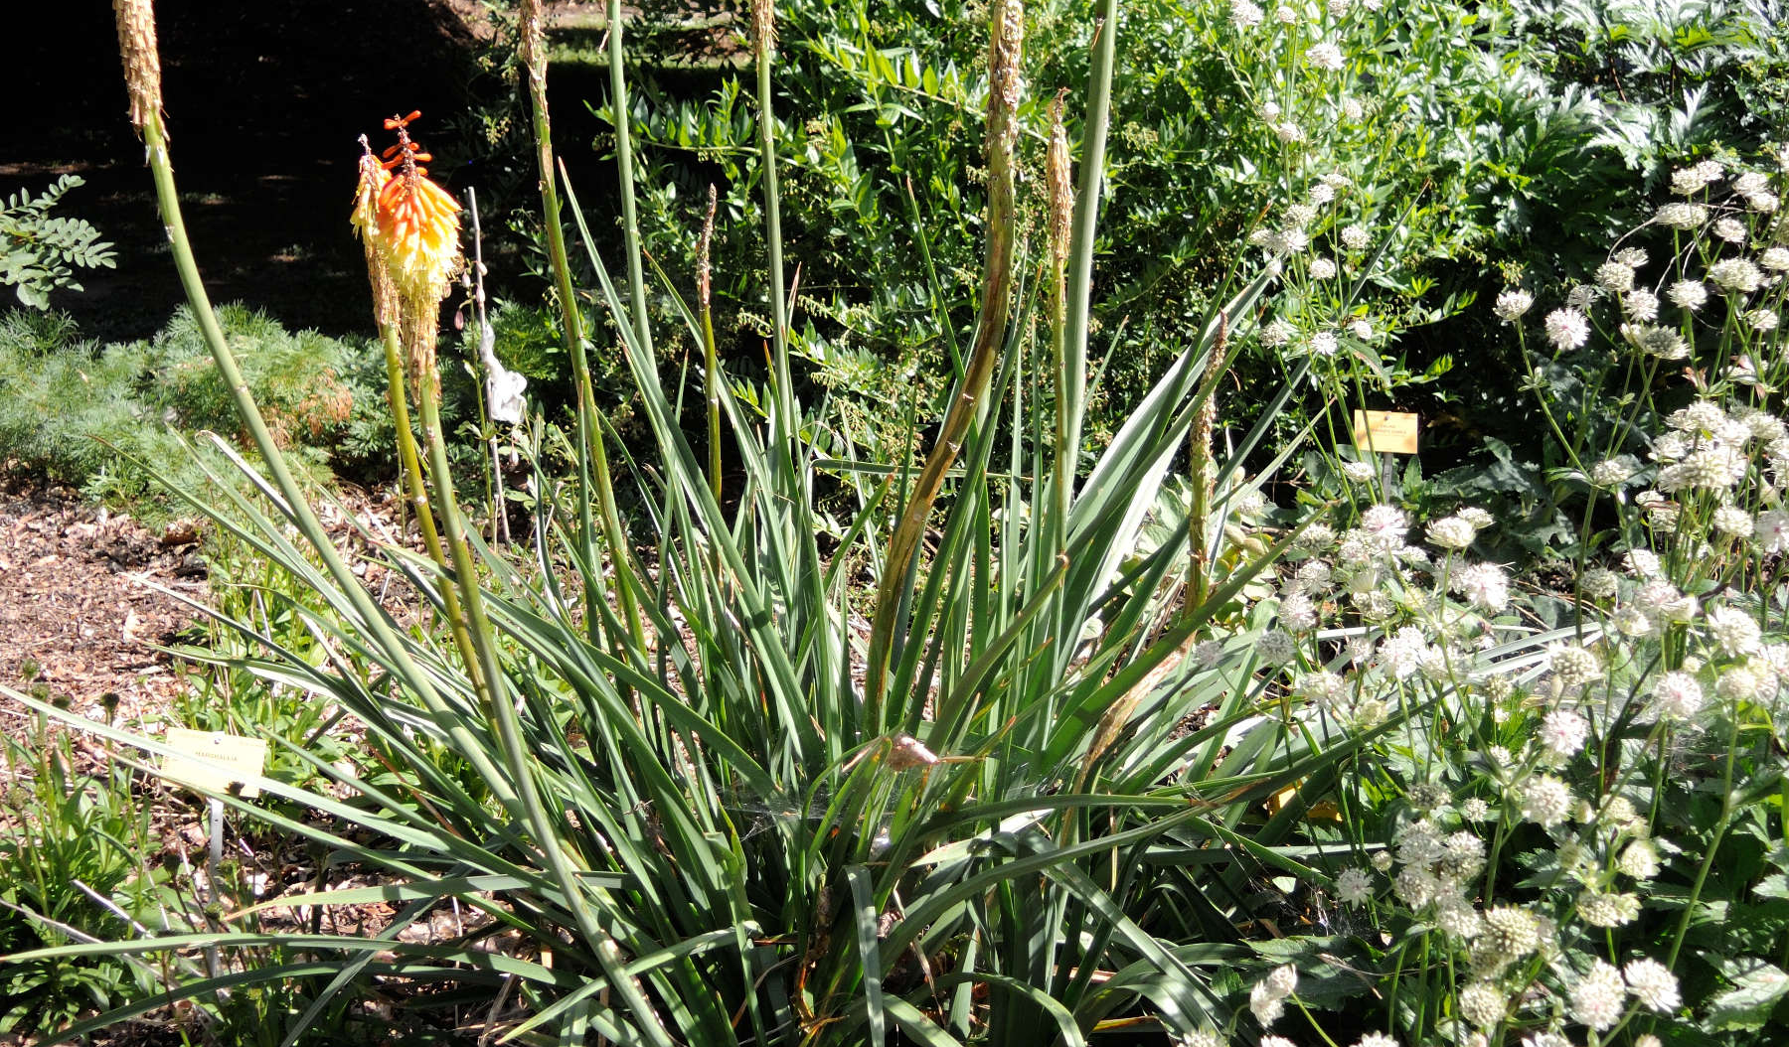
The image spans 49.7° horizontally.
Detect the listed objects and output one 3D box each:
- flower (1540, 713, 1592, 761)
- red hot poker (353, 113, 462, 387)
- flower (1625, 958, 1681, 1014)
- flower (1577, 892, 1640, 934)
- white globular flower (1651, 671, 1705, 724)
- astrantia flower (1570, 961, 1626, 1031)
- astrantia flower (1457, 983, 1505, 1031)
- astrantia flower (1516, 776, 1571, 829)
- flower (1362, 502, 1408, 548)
[{"bbox_3d":[0.483,0.152,1.390,0.036,0.031,0.036,7,20,20],"label":"flower"},{"bbox_3d":[-0.323,-0.182,1.280,0.073,0.178,0.065,0,15,0],"label":"red hot poker"},{"bbox_3d":[0.487,0.298,1.240,0.037,0.033,0.037,8,21,23],"label":"flower"},{"bbox_3d":[0.511,0.279,1.380,0.044,0.027,0.044,0,15,0],"label":"flower"},{"bbox_3d":[0.552,0.122,1.360,0.039,0.034,0.039,8,21,23],"label":"white globular flower"},{"bbox_3d":[0.449,0.302,1.230,0.041,0.036,0.041,8,20,22],"label":"astrantia flower"},{"bbox_3d":[0.414,0.341,1.360,0.034,0.031,0.034,0,15,0],"label":"astrantia flower"},{"bbox_3d":[0.459,0.198,1.360,0.038,0.034,0.038,7,20,19],"label":"astrantia flower"},{"bbox_3d":[0.445,0.002,1.750,0.042,0.036,0.042,0,15,0],"label":"flower"}]

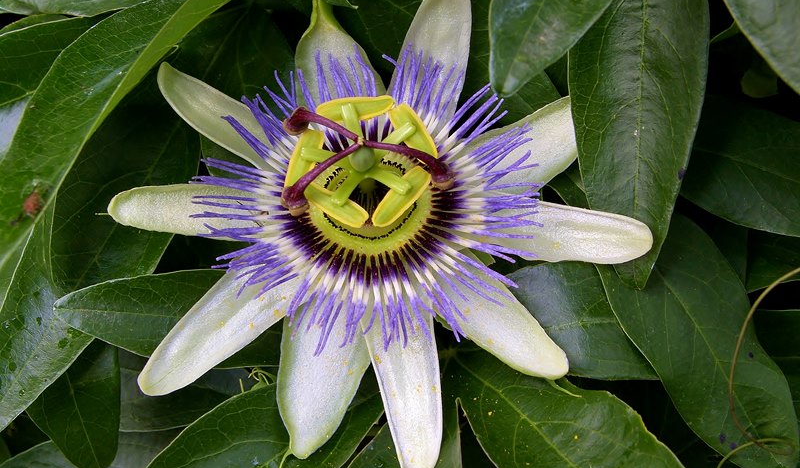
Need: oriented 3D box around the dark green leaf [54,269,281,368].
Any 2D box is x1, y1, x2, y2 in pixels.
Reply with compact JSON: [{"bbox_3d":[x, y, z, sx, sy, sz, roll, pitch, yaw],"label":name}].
[{"bbox_3d":[-0.037,0.014,0.226,0.039,0.010,0.016,5,70,5],"label":"dark green leaf"}]

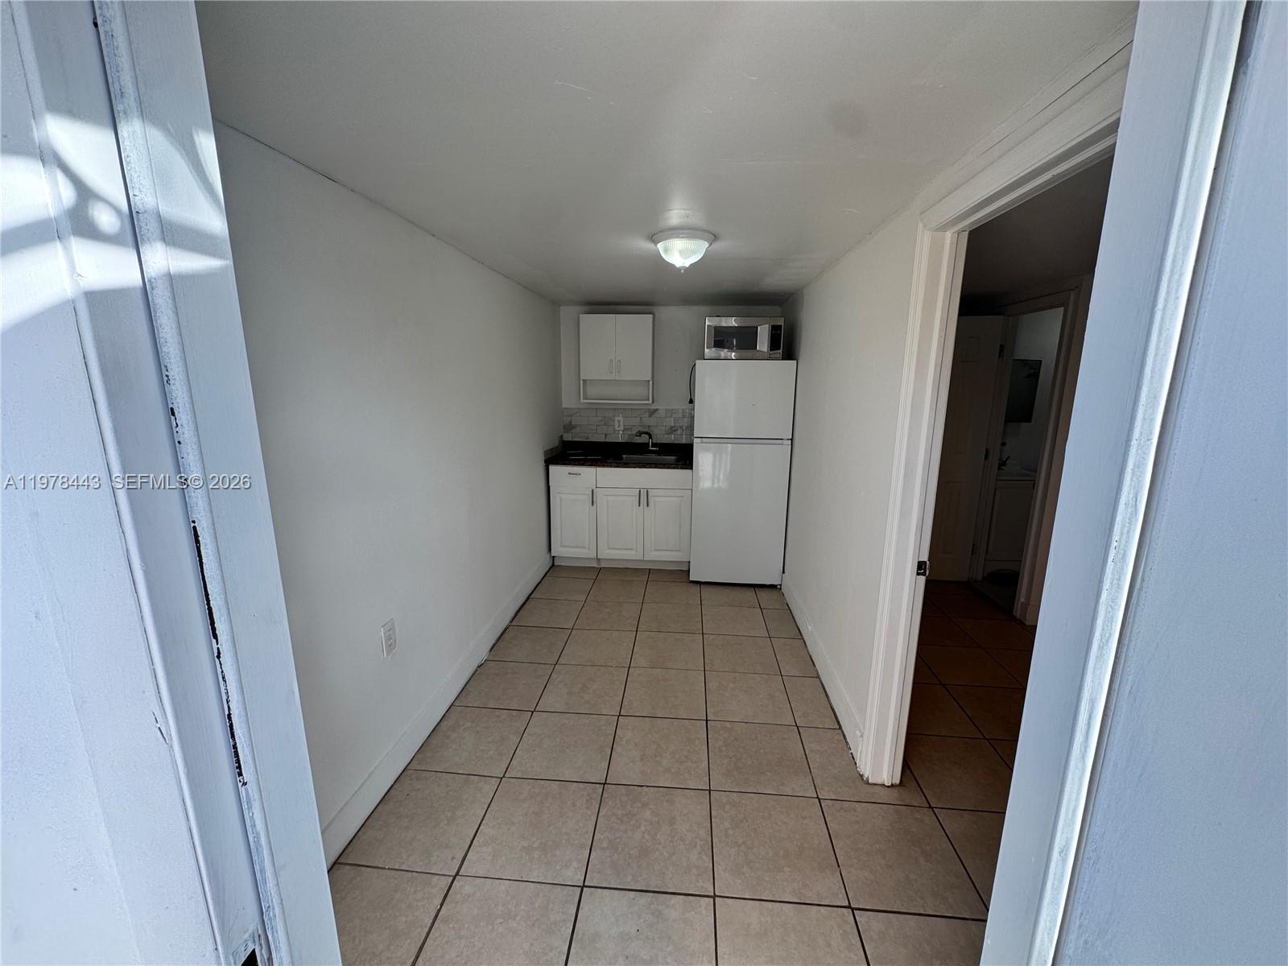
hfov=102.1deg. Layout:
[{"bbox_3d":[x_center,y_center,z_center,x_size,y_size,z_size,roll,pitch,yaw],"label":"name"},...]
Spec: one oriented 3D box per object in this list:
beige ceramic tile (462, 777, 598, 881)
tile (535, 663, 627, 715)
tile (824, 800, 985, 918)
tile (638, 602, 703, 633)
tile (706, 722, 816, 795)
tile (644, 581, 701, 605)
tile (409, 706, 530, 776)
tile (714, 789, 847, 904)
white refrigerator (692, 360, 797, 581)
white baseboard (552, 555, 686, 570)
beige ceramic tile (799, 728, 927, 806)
[{"bbox_3d":[-0.379,1.235,1.873,0.407,0.010,0.409,1,12,5],"label":"beige ceramic tile"},{"bbox_3d":[-0.304,1.063,2.677,0.407,0.012,0.407,1,12,5],"label":"tile"},{"bbox_3d":[0.853,1.259,1.767,0.407,0.012,0.407,1,12,5],"label":"tile"},{"bbox_3d":[0.183,0.909,3.493,0.413,0.010,0.413,1,12,5],"label":"tile"},{"bbox_3d":[0.481,1.163,2.208,0.407,0.010,0.409,1,12,5],"label":"tile"},{"bbox_3d":[0.217,0.808,3.844,0.407,0.012,0.407,1,12,5],"label":"tile"},{"bbox_3d":[-0.751,1.143,2.312,0.407,0.012,0.407,1,12,5],"label":"tile"},{"bbox_3d":[0.451,1.266,1.828,0.413,0.010,0.413,1,12,5],"label":"tile"},{"bbox_3d":[0.738,-0.112,4.136,0.695,1.660,0.730,1,12,5],"label":"white refrigerator"},{"bbox_3d":[-0.189,0.654,4.289,1.105,0.100,0.016,1,12,5],"label":"white baseboard"},{"bbox_3d":[0.904,1.185,2.199,0.413,0.010,0.413,1,12,5],"label":"beige ceramic tile"}]

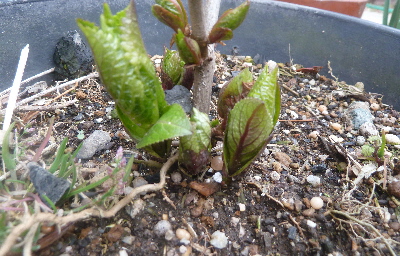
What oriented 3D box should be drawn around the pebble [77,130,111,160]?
[{"bbox_3d":[-0.076,0.012,0.208,0.024,0.009,0.012,-19,42,-33],"label":"pebble"}]

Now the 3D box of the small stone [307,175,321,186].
[{"bbox_3d":[0.080,0.037,0.204,0.009,0.006,0.008,7,34,0],"label":"small stone"}]

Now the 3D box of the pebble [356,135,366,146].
[{"bbox_3d":[0.099,0.008,0.178,0.006,0.005,0.006,6,33,0],"label":"pebble"}]

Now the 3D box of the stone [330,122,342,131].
[{"bbox_3d":[0.127,-0.001,0.268,0.010,0.006,0.008,7,34,0],"label":"stone"}]

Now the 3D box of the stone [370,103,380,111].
[{"bbox_3d":[0.116,-0.014,0.190,0.007,0.004,0.005,5,34,0],"label":"stone"}]

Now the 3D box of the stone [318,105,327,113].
[{"bbox_3d":[0.125,-0.020,0.294,0.008,0.006,0.007,7,34,0],"label":"stone"}]

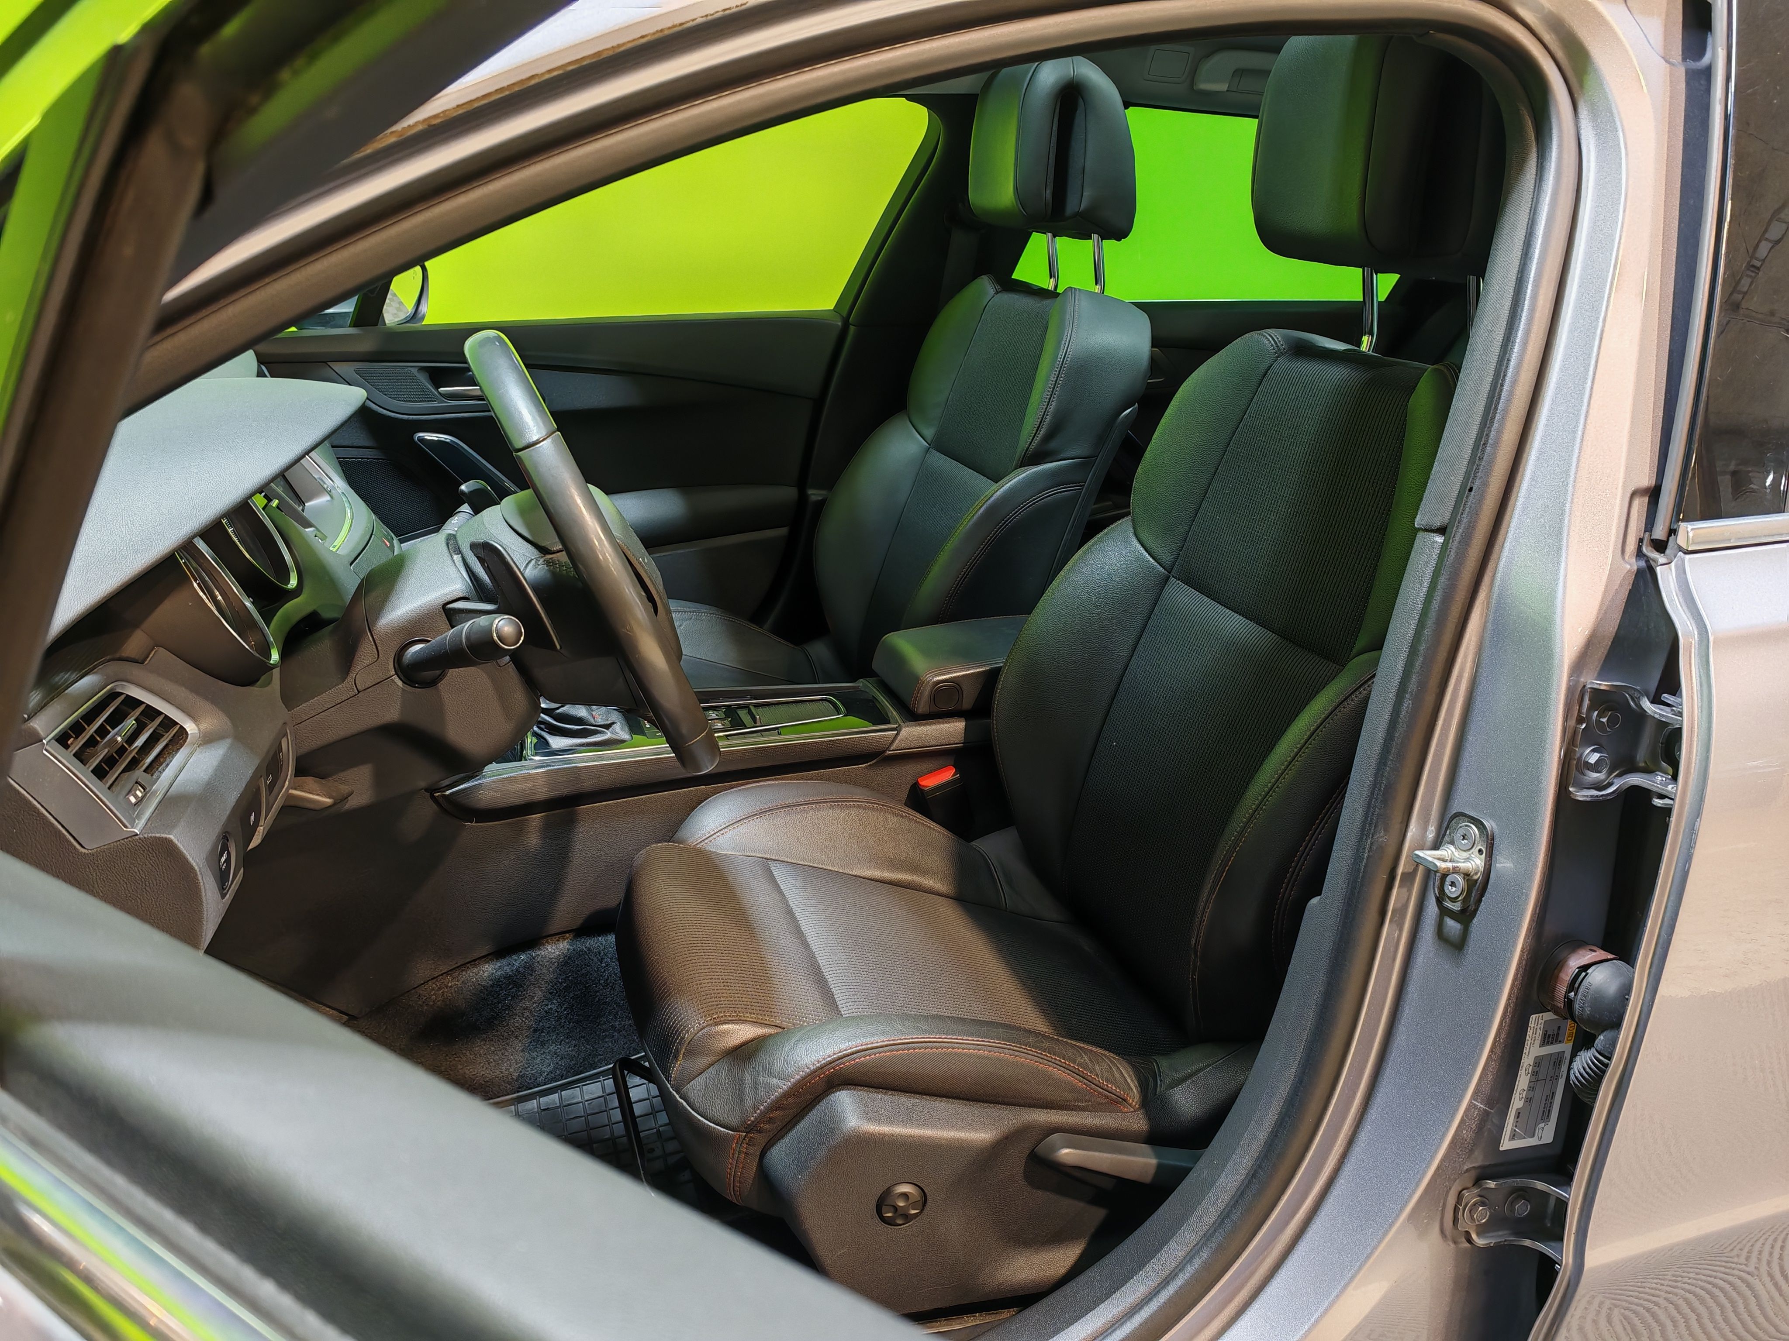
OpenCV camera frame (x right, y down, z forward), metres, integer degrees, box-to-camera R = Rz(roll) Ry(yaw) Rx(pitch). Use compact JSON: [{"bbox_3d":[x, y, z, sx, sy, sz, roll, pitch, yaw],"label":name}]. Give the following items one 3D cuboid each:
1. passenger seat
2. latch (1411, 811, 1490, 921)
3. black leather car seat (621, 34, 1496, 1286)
[{"bbox_3d":[-0.092,-0.253,1.925,0.810,1.100,0.540,-6,21,-17],"label":"passenger seat"},{"bbox_3d":[0.359,0.127,0.905,0.037,0.069,0.040,2,18,-19],"label":"latch"},{"bbox_3d":[0.143,-0.008,1.245,0.810,1.100,0.540,-6,21,-17],"label":"black leather car seat"}]

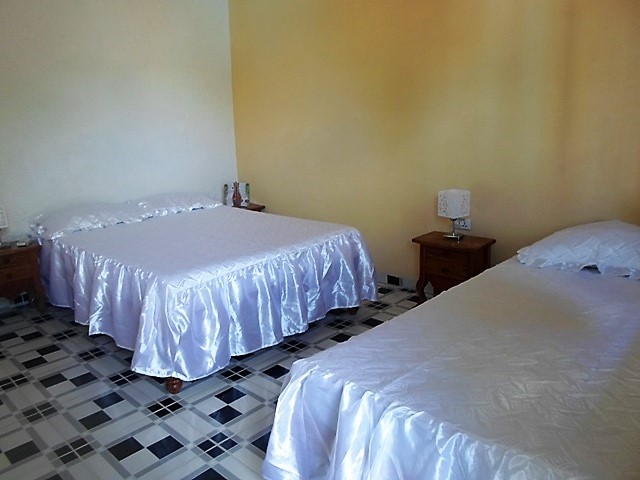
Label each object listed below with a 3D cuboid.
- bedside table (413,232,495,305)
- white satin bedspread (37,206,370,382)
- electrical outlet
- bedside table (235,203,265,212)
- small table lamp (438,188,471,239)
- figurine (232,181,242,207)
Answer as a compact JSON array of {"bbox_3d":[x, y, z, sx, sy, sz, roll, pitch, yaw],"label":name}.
[{"bbox_3d":[0.924,0.259,3.238,0.466,0.533,0.340,11,17,41],"label":"bedside table"},{"bbox_3d":[-0.894,0.186,3.401,2.003,0.538,1.663,11,17,41],"label":"white satin bedspread"},{"bbox_3d":[1.031,-0.111,3.316,0.120,0.071,0.015,11,17,41],"label":"electrical outlet"},{"bbox_3d":[-0.863,-0.076,4.817,0.353,0.533,0.462,11,17,41],"label":"bedside table"},{"bbox_3d":[0.942,-0.184,3.237,0.147,0.330,0.147,11,17,41],"label":"small table lamp"},{"bbox_3d":[-0.859,-0.470,4.779,0.088,0.252,0.088,11,17,41],"label":"figurine"}]

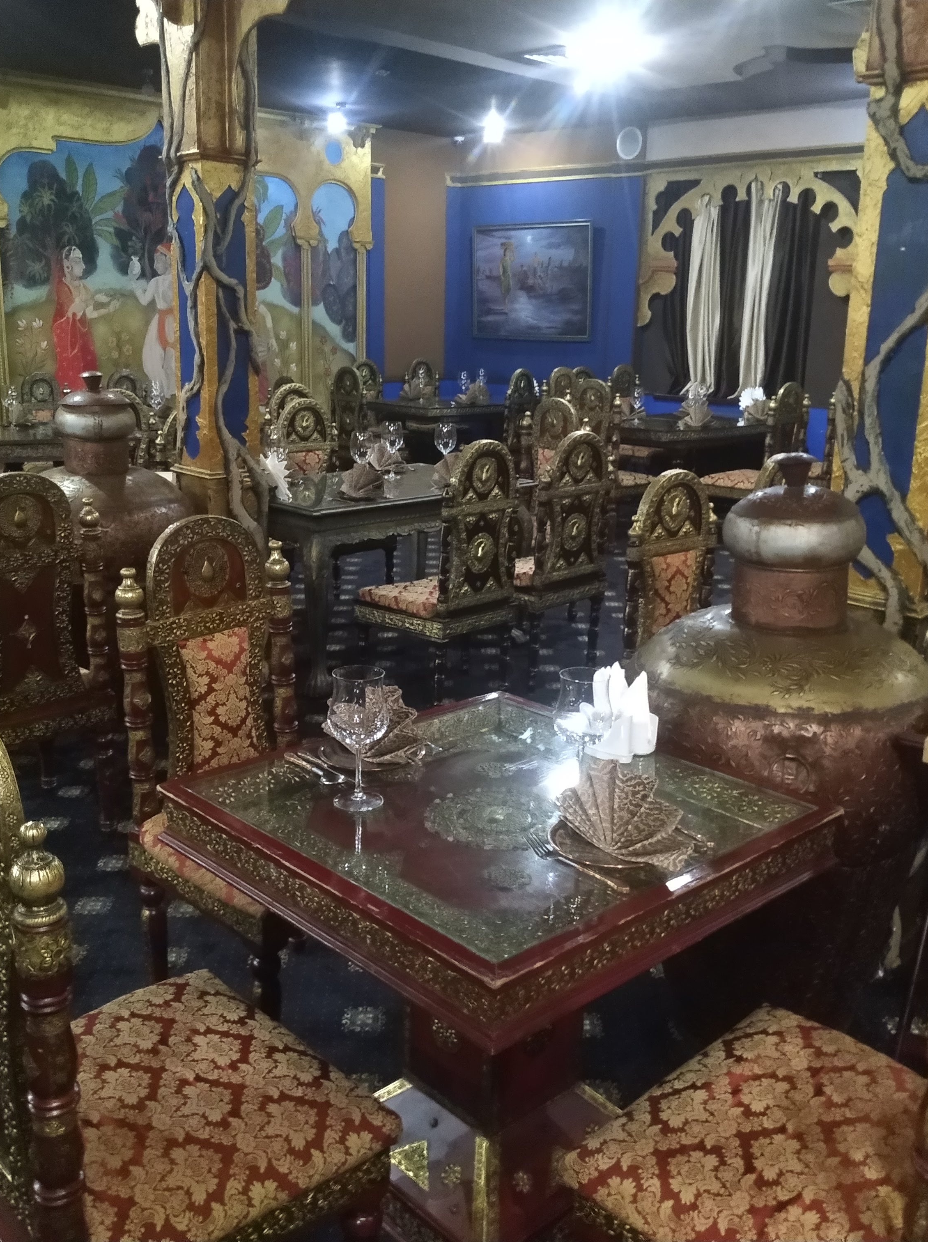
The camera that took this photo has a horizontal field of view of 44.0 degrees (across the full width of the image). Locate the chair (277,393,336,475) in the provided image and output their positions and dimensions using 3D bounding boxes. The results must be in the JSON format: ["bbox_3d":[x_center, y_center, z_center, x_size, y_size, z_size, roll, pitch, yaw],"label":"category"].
[{"bbox_3d":[-0.685,-0.610,6.044,0.510,1.040,0.475,15,21,42],"label":"chair"}]

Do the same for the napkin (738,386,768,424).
[{"bbox_3d":[2.213,-1.649,8.787,0.220,0.270,0.130,5,15,13],"label":"napkin"}]

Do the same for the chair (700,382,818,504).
[{"bbox_3d":[1.911,-1.038,7.492,0.468,1.043,0.449,15,21,41],"label":"chair"}]

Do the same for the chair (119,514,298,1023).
[{"bbox_3d":[-0.405,0.334,2.481,0.510,1.090,0.490,13,18,38],"label":"chair"}]

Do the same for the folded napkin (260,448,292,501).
[{"bbox_3d":[-0.754,-0.594,4.602,0.156,0.166,0.107,-7,18,-29],"label":"folded napkin"}]

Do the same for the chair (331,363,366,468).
[{"bbox_3d":[-0.705,-1.329,8.369,0.439,1.024,0.468,15,20,40],"label":"chair"}]

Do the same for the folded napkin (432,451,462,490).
[{"bbox_3d":[-0.040,-0.627,4.777,0.175,0.137,0.127,-7,18,-29],"label":"folded napkin"}]

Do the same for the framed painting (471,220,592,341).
[{"bbox_3d":[0.643,-3.185,10.769,0.050,1.030,1.480,-13,20,-41],"label":"framed painting"}]

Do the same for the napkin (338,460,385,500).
[{"bbox_3d":[-0.442,-0.603,4.929,0.200,0.150,0.130,4,15,10],"label":"napkin"}]

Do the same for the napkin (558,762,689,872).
[{"bbox_3d":[0.239,0.262,1.659,0.215,0.130,0.105,15,20,42],"label":"napkin"}]

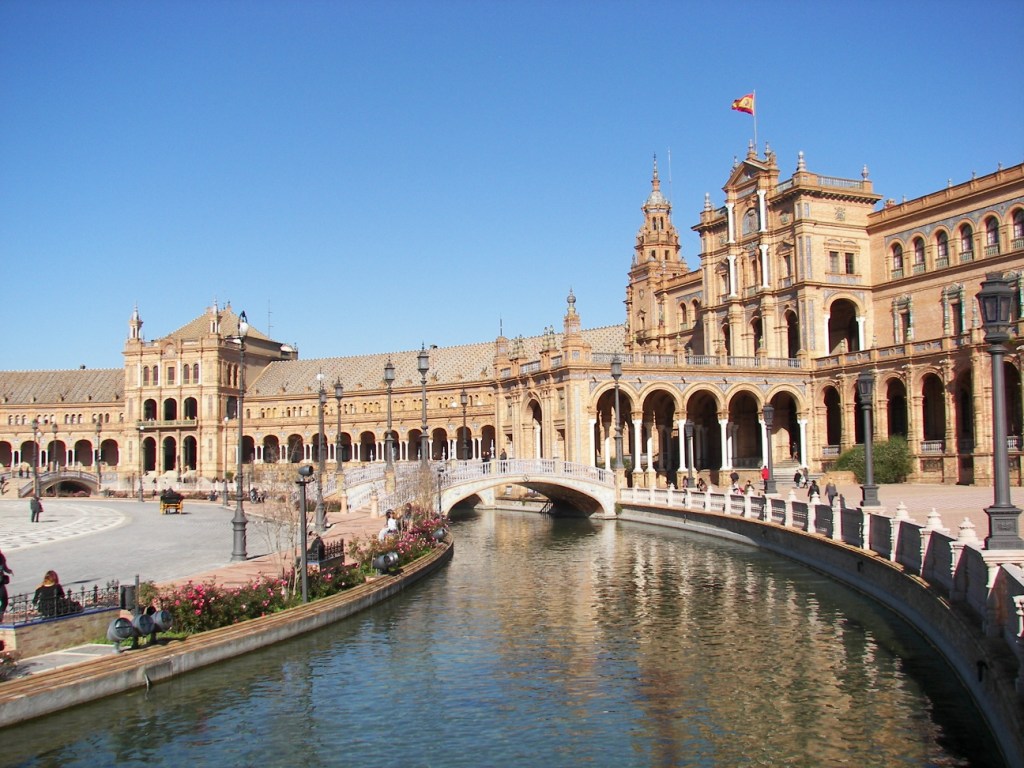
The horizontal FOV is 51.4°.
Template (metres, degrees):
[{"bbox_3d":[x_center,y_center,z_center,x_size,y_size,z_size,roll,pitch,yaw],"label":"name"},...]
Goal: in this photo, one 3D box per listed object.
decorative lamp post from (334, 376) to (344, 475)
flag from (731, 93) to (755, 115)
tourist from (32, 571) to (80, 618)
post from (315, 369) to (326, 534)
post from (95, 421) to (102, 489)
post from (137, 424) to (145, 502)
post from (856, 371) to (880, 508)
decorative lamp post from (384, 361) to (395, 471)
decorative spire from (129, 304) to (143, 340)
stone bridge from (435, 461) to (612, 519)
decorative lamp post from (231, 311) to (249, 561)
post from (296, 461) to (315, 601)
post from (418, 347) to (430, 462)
[{"bbox_3d":[-14.386,3.398,89.177,0.660,8.000,0.660,1,-5,-22],"label":"decorative lamp post"},{"bbox_3d":[24.460,-29.648,112.758,2.500,2.200,0.700,-3,-5,20],"label":"flag"},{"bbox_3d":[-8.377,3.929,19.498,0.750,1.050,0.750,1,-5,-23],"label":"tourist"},{"bbox_3d":[-9.353,3.197,51.816,0.580,7.900,0.580,-1,-5,0],"label":"post"},{"bbox_3d":[-57.428,9.013,148.379,0.660,8.000,0.660,1,-5,-22],"label":"post"},{"bbox_3d":[-41.379,8.950,118.878,0.600,8.400,0.600,-1,-5,0],"label":"post"},{"bbox_3d":[10.091,1.533,30.278,0.540,3.850,0.540,-2,-5,8],"label":"post"},{"bbox_3d":[-8.554,2.059,74.318,0.660,8.000,0.660,1,-5,-22],"label":"decorative lamp post"},{"bbox_3d":[-74.246,-12.128,210.000,2.100,7.100,2.100,-3,-5,20],"label":"decorative spire"},{"bbox_3d":[-0.019,7.867,78.230,14.400,4.600,5.800,1,-5,-23],"label":"stone bridge"},{"bbox_3d":[-9.248,1.725,36.099,0.620,8.400,0.620,-1,-5,0],"label":"decorative lamp post"},{"bbox_3d":[-5.264,3.786,27.141,0.400,3.520,0.450,-4,-5,30],"label":"post"},{"bbox_3d":[-5.841,1.511,71.500,0.800,8.400,0.800,-1,-5,0],"label":"post"}]

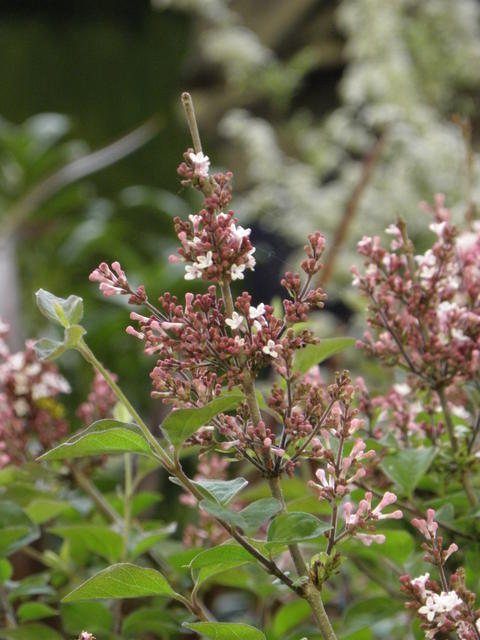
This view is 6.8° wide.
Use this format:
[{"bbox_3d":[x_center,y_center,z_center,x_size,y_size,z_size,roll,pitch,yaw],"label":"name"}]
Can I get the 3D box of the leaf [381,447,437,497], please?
[{"bbox_3d":[0.071,0.064,1.700,0.024,0.021,0.014,0,7,0],"label":"leaf"}]

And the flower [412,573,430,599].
[{"bbox_3d":[0.085,0.125,1.910,0.009,0.011,0.009,2,6,15],"label":"flower"}]

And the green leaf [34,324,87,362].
[{"bbox_3d":[-0.097,0.013,2.180,0.029,0.018,0.020,0,8,0],"label":"green leaf"}]

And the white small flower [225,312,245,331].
[{"bbox_3d":[-0.003,0.001,1.900,0.009,0.008,0.007,1,6,5],"label":"white small flower"}]

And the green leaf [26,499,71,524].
[{"bbox_3d":[-0.101,0.100,2.120,0.023,0.013,0.020,0,6,0],"label":"green leaf"}]

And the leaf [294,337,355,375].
[{"bbox_3d":[0.034,0.014,1.640,0.027,0.013,0.015,-25,8,0],"label":"leaf"}]

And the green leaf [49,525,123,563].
[{"bbox_3d":[-0.092,0.132,2.400,0.044,0.020,0.030,0,8,0],"label":"green leaf"}]

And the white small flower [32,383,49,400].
[{"bbox_3d":[-0.105,0.038,2.130,0.008,0.009,0.008,0,6,0],"label":"white small flower"}]

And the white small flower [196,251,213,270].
[{"bbox_3d":[-0.017,-0.028,1.900,0.007,0.009,0.007,2,6,15],"label":"white small flower"}]

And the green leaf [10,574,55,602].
[{"bbox_3d":[-0.093,0.120,1.810,0.021,0.013,0.015,0,7,0],"label":"green leaf"}]

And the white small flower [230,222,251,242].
[{"bbox_3d":[0.000,-0.034,1.590,0.008,0.008,0.007,0,7,0],"label":"white small flower"}]

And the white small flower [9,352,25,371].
[{"bbox_3d":[-0.144,0.027,2.600,0.010,0.011,0.008,0,8,0],"label":"white small flower"}]

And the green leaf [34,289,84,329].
[{"bbox_3d":[-0.098,-0.006,2.180,0.026,0.020,0.018,0,8,0],"label":"green leaf"}]

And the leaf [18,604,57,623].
[{"bbox_3d":[-0.090,0.130,1.800,0.018,0.009,0.013,0,7,0],"label":"leaf"}]

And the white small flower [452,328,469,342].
[{"bbox_3d":[0.109,0.008,2.010,0.008,0.007,0.007,0,6,0],"label":"white small flower"}]

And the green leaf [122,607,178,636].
[{"bbox_3d":[-0.046,0.153,2.060,0.028,0.015,0.020,0,6,0],"label":"green leaf"}]

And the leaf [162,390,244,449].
[{"bbox_3d":[-0.014,0.039,1.600,0.033,0.015,0.015,-33,8,0],"label":"leaf"}]

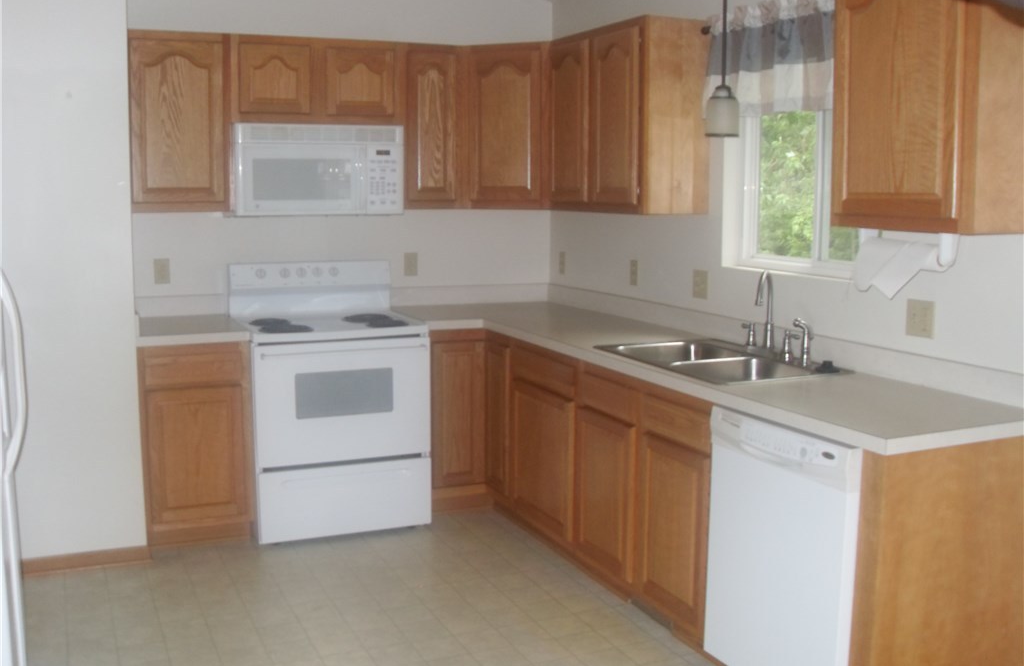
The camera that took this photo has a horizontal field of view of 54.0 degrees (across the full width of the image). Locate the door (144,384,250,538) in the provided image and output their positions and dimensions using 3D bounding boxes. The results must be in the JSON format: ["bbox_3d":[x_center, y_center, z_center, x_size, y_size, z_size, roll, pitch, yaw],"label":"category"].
[{"bbox_3d":[-1.271,0.503,4.058,0.395,0.588,0.022,-3,9,-24],"label":"door"}]

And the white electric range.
[{"bbox_3d":[-0.833,0.272,4.517,0.762,1.148,0.680,-3,9,-24],"label":"white electric range"}]

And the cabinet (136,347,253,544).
[{"bbox_3d":[-1.389,0.428,4.332,0.450,0.874,0.630,-3,9,-24],"label":"cabinet"}]

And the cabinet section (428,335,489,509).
[{"bbox_3d":[-0.362,0.377,4.832,0.295,0.866,0.620,-3,8,-23],"label":"cabinet section"}]

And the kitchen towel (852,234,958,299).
[{"bbox_3d":[1.094,-0.183,2.808,0.120,0.175,0.310,-3,9,-24],"label":"kitchen towel"}]

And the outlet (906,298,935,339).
[{"bbox_3d":[1.223,-0.042,3.008,0.010,0.115,0.115,-3,9,-24],"label":"outlet"}]

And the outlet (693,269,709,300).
[{"bbox_3d":[0.760,-0.195,4.059,0.010,0.115,0.110,-3,9,-24],"label":"outlet"}]

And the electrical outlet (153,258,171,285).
[{"bbox_3d":[-1.563,-0.276,4.495,0.071,0.115,0.010,-3,9,-24],"label":"electrical outlet"}]

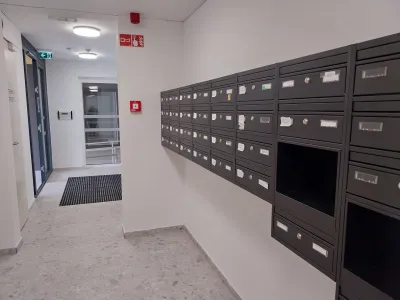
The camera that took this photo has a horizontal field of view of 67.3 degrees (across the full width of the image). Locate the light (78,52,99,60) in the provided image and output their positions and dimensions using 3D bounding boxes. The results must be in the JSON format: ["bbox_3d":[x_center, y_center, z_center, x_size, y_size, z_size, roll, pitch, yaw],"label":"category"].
[{"bbox_3d":[-2.479,-2.076,6.671,0.390,0.075,0.390,-3,8,-19],"label":"light"}]

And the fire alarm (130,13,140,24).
[{"bbox_3d":[-0.682,-1.390,3.178,0.097,0.083,0.097,-3,8,-19],"label":"fire alarm"}]

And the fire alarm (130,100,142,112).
[{"bbox_3d":[-0.718,-0.484,3.365,0.117,0.117,0.045,-3,8,-19],"label":"fire alarm"}]

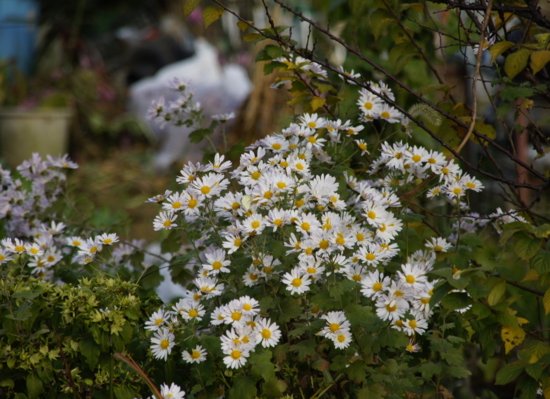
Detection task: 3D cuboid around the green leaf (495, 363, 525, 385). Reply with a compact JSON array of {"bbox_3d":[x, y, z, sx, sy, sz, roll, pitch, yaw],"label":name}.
[{"bbox_3d":[0.316,0.233,6.700,0.040,0.029,0.025,0,7,0],"label":"green leaf"}]

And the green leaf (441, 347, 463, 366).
[{"bbox_3d":[0.268,0.237,7.550,0.033,0.030,0.017,-1,6,-9],"label":"green leaf"}]

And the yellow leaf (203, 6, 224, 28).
[{"bbox_3d":[-0.094,-0.277,7.600,0.030,0.034,0.014,1,6,6],"label":"yellow leaf"}]

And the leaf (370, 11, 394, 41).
[{"bbox_3d":[0.175,-0.286,8.200,0.039,0.049,0.020,1,6,12],"label":"leaf"}]

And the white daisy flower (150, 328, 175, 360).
[{"bbox_3d":[-0.169,0.218,7.500,0.042,0.046,0.015,3,-7,31],"label":"white daisy flower"}]

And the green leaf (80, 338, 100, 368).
[{"bbox_3d":[-0.247,0.205,6.650,0.027,0.040,0.015,0,7,0],"label":"green leaf"}]

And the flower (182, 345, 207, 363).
[{"bbox_3d":[-0.122,0.234,7.600,0.039,0.013,0.037,0,46,0],"label":"flower"}]

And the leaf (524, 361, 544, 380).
[{"bbox_3d":[0.392,0.260,7.550,0.027,0.027,0.014,-1,6,-6],"label":"leaf"}]

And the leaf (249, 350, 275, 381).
[{"bbox_3d":[-0.019,0.253,7.600,0.040,0.046,0.020,0,3,0],"label":"leaf"}]

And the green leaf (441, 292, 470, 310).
[{"bbox_3d":[0.240,0.136,6.650,0.037,0.024,0.022,0,7,0],"label":"green leaf"}]

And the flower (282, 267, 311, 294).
[{"bbox_3d":[0.029,0.109,6.750,0.041,0.038,0.014,0,-18,-3],"label":"flower"}]

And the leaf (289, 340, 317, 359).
[{"bbox_3d":[0.042,0.225,7.550,0.039,0.030,0.018,0,6,0],"label":"leaf"}]

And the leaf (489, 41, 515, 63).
[{"bbox_3d":[0.346,-0.225,7.600,0.026,0.043,0.020,45,0,6],"label":"leaf"}]

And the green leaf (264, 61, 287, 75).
[{"bbox_3d":[0.001,-0.201,7.600,0.036,0.021,0.020,0,3,0],"label":"green leaf"}]

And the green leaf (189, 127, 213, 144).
[{"bbox_3d":[-0.104,-0.091,7.100,0.034,0.026,0.022,0,7,0],"label":"green leaf"}]

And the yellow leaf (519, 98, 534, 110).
[{"bbox_3d":[0.390,-0.147,7.750,0.022,0.019,0.013,0,6,0],"label":"yellow leaf"}]

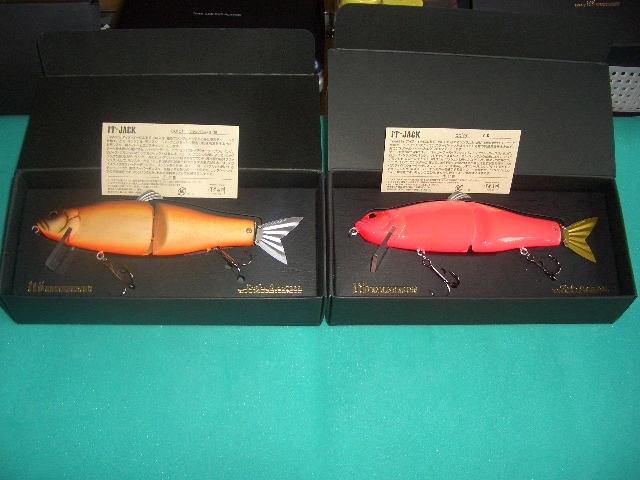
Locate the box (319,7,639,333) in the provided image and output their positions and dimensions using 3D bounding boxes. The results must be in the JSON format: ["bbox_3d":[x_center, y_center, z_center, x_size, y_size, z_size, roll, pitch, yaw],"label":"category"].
[{"bbox_3d":[0.121,-0.056,0.509,0.228,0.124,0.211,1,59,-3],"label":"box"}]

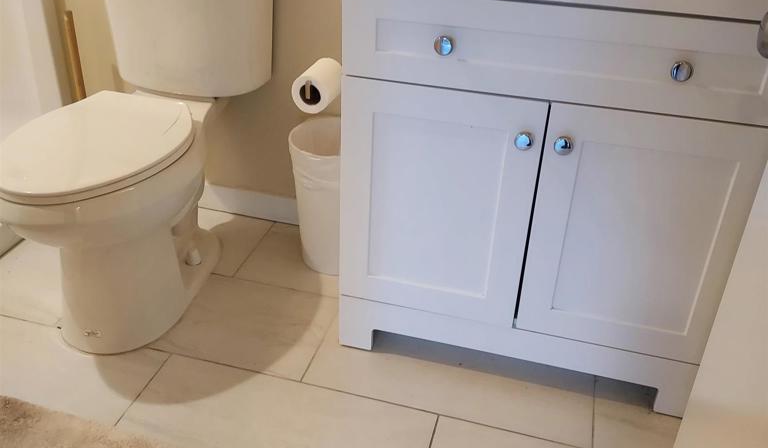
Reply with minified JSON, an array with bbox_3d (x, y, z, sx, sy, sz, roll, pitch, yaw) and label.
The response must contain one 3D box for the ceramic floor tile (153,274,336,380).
[{"bbox_3d":[-0.433,0.220,1.716,0.610,0.010,0.302,10,34,12],"label":"ceramic floor tile"}]

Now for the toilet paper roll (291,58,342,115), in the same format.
[{"bbox_3d":[-0.128,-0.274,1.402,0.078,0.078,0.100,10,34,12],"label":"toilet paper roll"}]

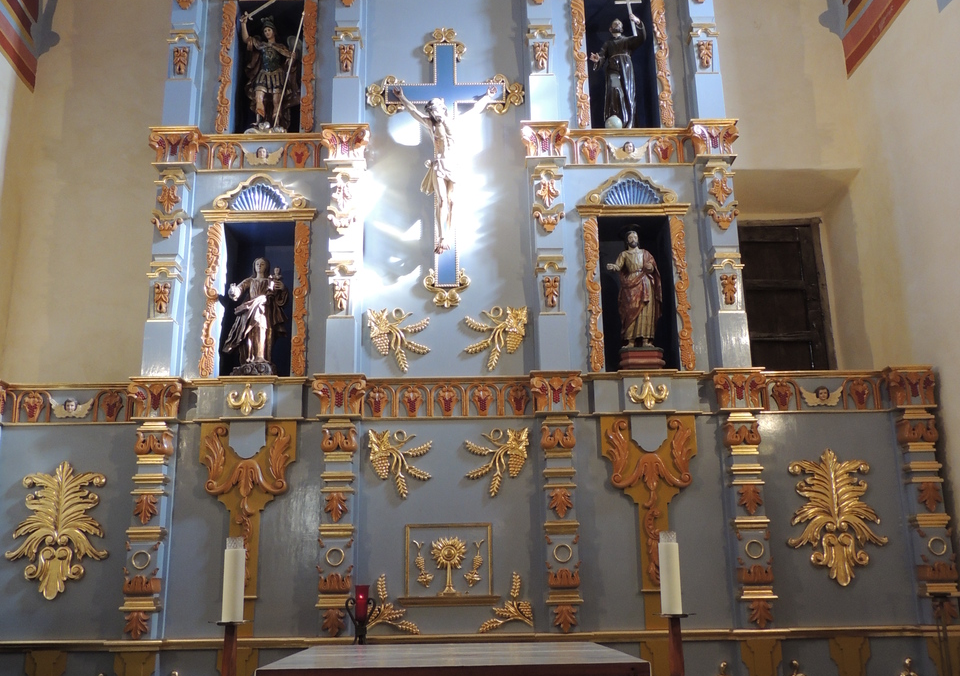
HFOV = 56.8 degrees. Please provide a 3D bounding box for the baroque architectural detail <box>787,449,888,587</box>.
[{"bbox_3d":[2.563,1.289,6.410,0.724,0.975,0.100,-1,-15,-1],"label":"baroque architectural detail"}]

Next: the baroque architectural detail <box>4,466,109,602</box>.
[{"bbox_3d":[-3.066,1.403,6.461,0.743,0.977,0.080,-1,-15,-1],"label":"baroque architectural detail"}]

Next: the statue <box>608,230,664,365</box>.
[{"bbox_3d":[1.224,-0.306,6.976,0.422,1.186,0.380,-4,-15,9],"label":"statue"}]

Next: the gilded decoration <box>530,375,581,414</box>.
[{"bbox_3d":[0.564,0.425,6.649,0.379,0.333,0.190,-1,-15,-1],"label":"gilded decoration"}]

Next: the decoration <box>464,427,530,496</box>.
[{"bbox_3d":[0.127,0.925,6.583,0.476,0.497,0.080,-1,-16,0],"label":"decoration"}]

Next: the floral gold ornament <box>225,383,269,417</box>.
[{"bbox_3d":[-1.723,0.460,6.582,0.288,0.236,0.070,-1,-16,0],"label":"floral gold ornament"}]

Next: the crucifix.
[{"bbox_3d":[-0.271,-1.460,7.134,1.305,2.464,0.240,-1,-15,-1],"label":"crucifix"}]

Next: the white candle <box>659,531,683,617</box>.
[{"bbox_3d":[0.776,0.958,3.618,0.086,0.335,0.086,-1,-16,0],"label":"white candle"}]

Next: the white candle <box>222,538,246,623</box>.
[{"bbox_3d":[-0.996,0.983,3.605,0.086,0.325,0.086,-1,-16,0],"label":"white candle"}]

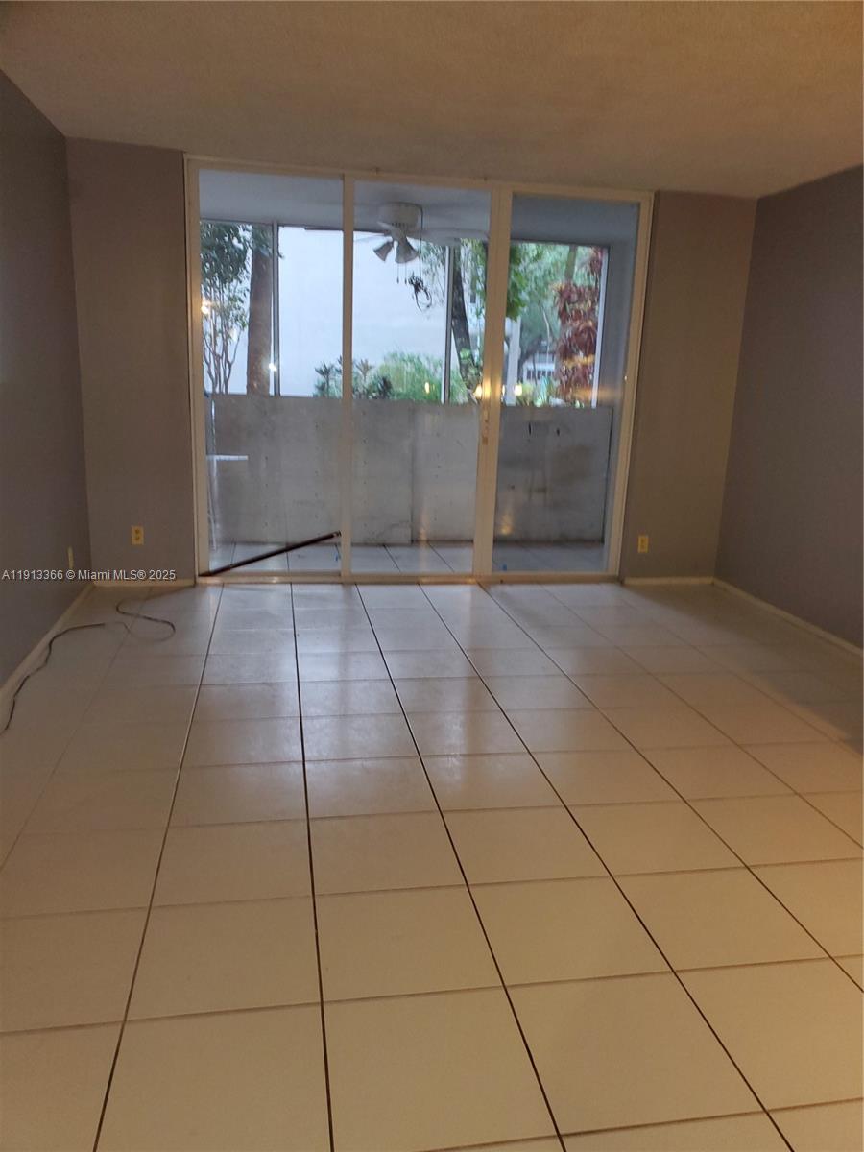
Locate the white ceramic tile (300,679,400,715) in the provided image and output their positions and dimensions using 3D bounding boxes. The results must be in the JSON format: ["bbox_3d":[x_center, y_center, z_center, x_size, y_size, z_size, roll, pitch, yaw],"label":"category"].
[{"bbox_3d":[-0.345,0.513,3.612,0.400,0.010,0.394,0,14,-10],"label":"white ceramic tile"}]

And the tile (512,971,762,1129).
[{"bbox_3d":[0.398,0.973,1.791,0.395,0.010,0.382,0,14,-10],"label":"tile"}]

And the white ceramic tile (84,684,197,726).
[{"bbox_3d":[-1.144,0.512,3.439,0.402,0.010,0.394,0,14,-10],"label":"white ceramic tile"}]

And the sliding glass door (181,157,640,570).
[{"bbox_3d":[-0.052,-1.141,5.326,2.740,2.400,0.120,0,14,-10],"label":"sliding glass door"}]

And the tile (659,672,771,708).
[{"bbox_3d":[1.257,0.507,3.889,0.395,0.010,0.382,0,14,-10],"label":"tile"}]

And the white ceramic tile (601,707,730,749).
[{"bbox_3d":[0.928,0.602,3.450,0.400,0.010,0.394,0,14,-10],"label":"white ceramic tile"}]

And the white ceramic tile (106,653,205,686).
[{"bbox_3d":[-1.212,0.420,3.813,0.402,0.010,0.394,0,14,-10],"label":"white ceramic tile"}]

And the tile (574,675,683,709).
[{"bbox_3d":[0.867,0.511,3.842,0.400,0.010,0.390,0,14,-10],"label":"tile"}]

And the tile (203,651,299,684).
[{"bbox_3d":[-0.819,0.421,3.927,0.400,0.010,0.390,0,14,-10],"label":"tile"}]

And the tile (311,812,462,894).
[{"bbox_3d":[-0.139,0.788,2.470,0.395,0.010,0.382,0,14,-10],"label":"tile"}]

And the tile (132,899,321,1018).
[{"bbox_3d":[-0.475,0.888,2.037,0.400,0.010,0.390,0,14,-10],"label":"tile"}]

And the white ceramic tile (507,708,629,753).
[{"bbox_3d":[0.526,0.600,3.357,0.402,0.010,0.394,0,14,-10],"label":"white ceramic tile"}]

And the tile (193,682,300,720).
[{"bbox_3d":[-0.744,0.511,3.512,0.402,0.010,0.394,0,14,-10],"label":"tile"}]

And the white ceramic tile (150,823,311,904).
[{"bbox_3d":[-0.539,0.788,2.391,0.402,0.010,0.394,0,14,-10],"label":"white ceramic tile"}]

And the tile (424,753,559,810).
[{"bbox_3d":[0.194,0.696,2.927,0.400,0.010,0.394,0,14,-10],"label":"tile"}]

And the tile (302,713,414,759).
[{"bbox_3d":[-0.277,0.605,3.233,0.400,0.010,0.394,0,14,-10],"label":"tile"}]

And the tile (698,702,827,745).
[{"bbox_3d":[1.327,0.598,3.503,0.402,0.010,0.394,0,14,-10],"label":"tile"}]

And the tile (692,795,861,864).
[{"bbox_3d":[1.062,0.786,2.688,0.395,0.010,0.382,0,14,-10],"label":"tile"}]

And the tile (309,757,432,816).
[{"bbox_3d":[-0.208,0.700,2.866,0.400,0.010,0.390,0,14,-10],"label":"tile"}]

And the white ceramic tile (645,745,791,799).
[{"bbox_3d":[1.005,0.698,3.086,0.400,0.010,0.390,0,14,-10],"label":"white ceramic tile"}]

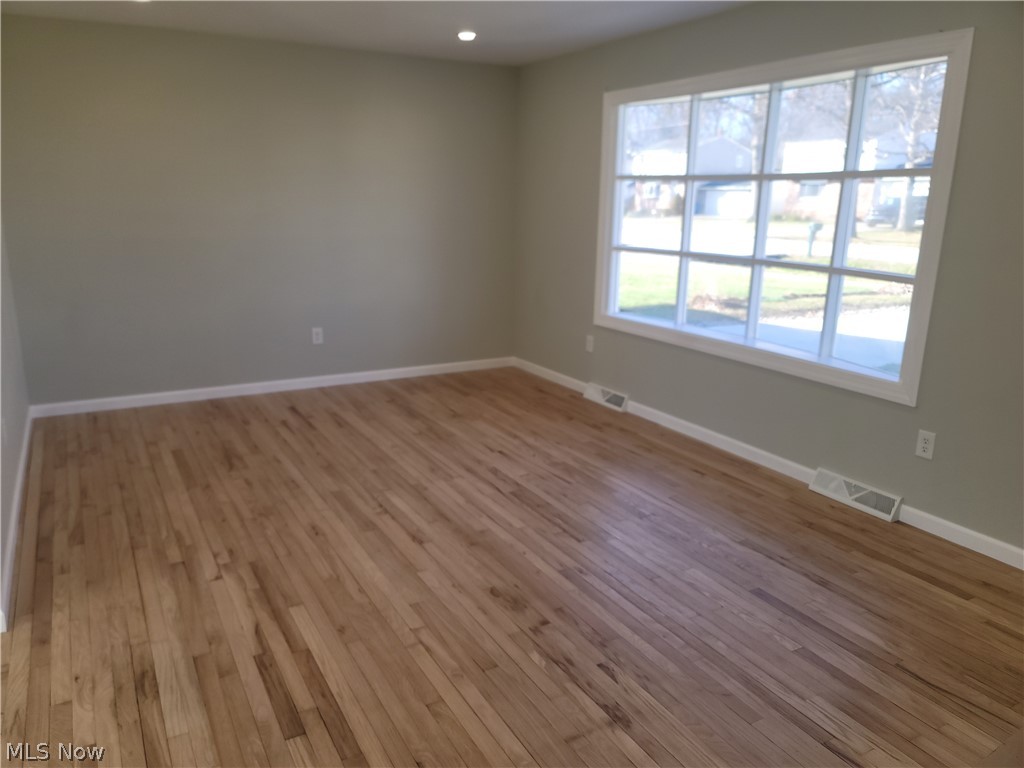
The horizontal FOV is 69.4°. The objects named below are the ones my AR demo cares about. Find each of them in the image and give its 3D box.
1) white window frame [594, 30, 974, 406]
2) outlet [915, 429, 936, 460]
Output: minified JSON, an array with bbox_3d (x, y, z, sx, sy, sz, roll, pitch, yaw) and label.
[{"bbox_3d":[1.274,-0.942,4.225,0.100,1.585,2.472,-7,16,-29],"label":"white window frame"},{"bbox_3d":[1.877,0.275,3.352,0.010,0.122,0.075,-7,16,-29],"label":"outlet"}]

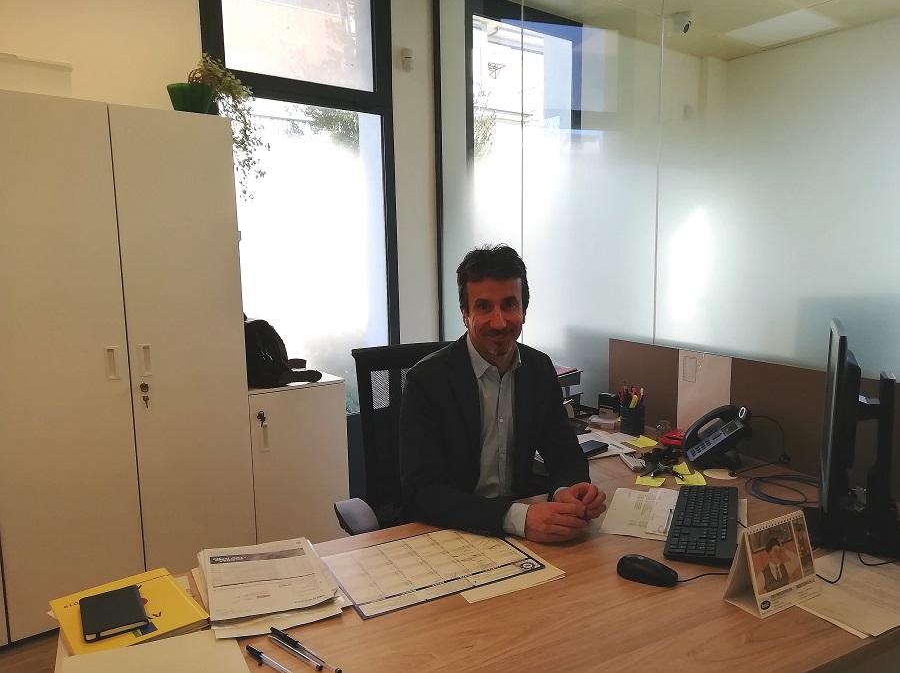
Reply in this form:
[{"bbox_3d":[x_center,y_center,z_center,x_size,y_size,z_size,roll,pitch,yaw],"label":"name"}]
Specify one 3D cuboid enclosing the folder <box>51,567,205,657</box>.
[{"bbox_3d":[-0.581,0.500,1.218,0.208,0.020,0.250,-7,10,-39],"label":"folder"}]

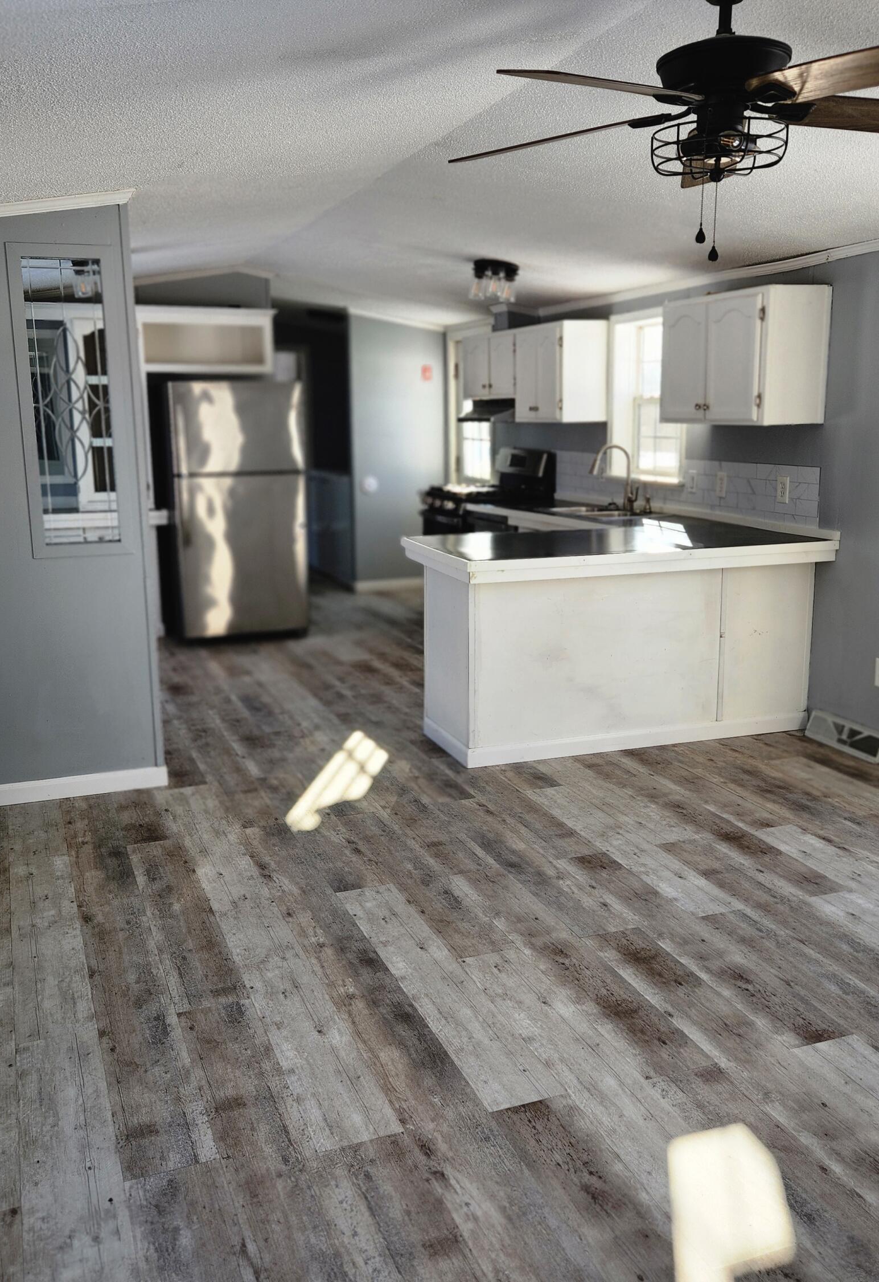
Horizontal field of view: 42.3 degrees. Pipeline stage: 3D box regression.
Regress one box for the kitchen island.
[{"bbox_3d":[0.803,-0.011,5.232,1.743,0.904,0.850,-5,12,-19],"label":"kitchen island"}]

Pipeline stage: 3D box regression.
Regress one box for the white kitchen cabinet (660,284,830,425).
[{"bbox_3d":[1.415,-1.324,5.351,0.321,0.590,0.875,-5,12,-19],"label":"white kitchen cabinet"}]

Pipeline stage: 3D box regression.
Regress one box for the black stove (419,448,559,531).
[{"bbox_3d":[0.341,-0.705,7.969,0.689,1.213,0.769,-5,12,-19],"label":"black stove"}]

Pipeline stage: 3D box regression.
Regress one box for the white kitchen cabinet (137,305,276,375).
[{"bbox_3d":[-1.647,-2.053,7.848,0.886,0.413,0.557,-5,12,-19],"label":"white kitchen cabinet"}]

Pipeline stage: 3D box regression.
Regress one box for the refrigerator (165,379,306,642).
[{"bbox_3d":[-1.442,-0.930,7.950,0.857,1.699,0.762,-5,12,-19],"label":"refrigerator"}]

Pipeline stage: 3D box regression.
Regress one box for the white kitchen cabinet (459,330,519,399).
[{"bbox_3d":[0.490,-1.902,7.874,0.311,0.438,0.952,-5,12,-19],"label":"white kitchen cabinet"}]

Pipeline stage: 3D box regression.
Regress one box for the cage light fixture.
[{"bbox_3d":[0.305,-2.011,6.351,0.249,0.215,0.249,-5,12,-19],"label":"cage light fixture"}]

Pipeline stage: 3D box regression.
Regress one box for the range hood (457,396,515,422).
[{"bbox_3d":[0.447,-1.587,7.801,0.486,0.152,0.733,-5,12,-19],"label":"range hood"}]

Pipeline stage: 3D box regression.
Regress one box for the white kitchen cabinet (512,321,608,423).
[{"bbox_3d":[0.765,-1.678,7.140,0.311,0.593,0.662,-5,12,-19],"label":"white kitchen cabinet"}]

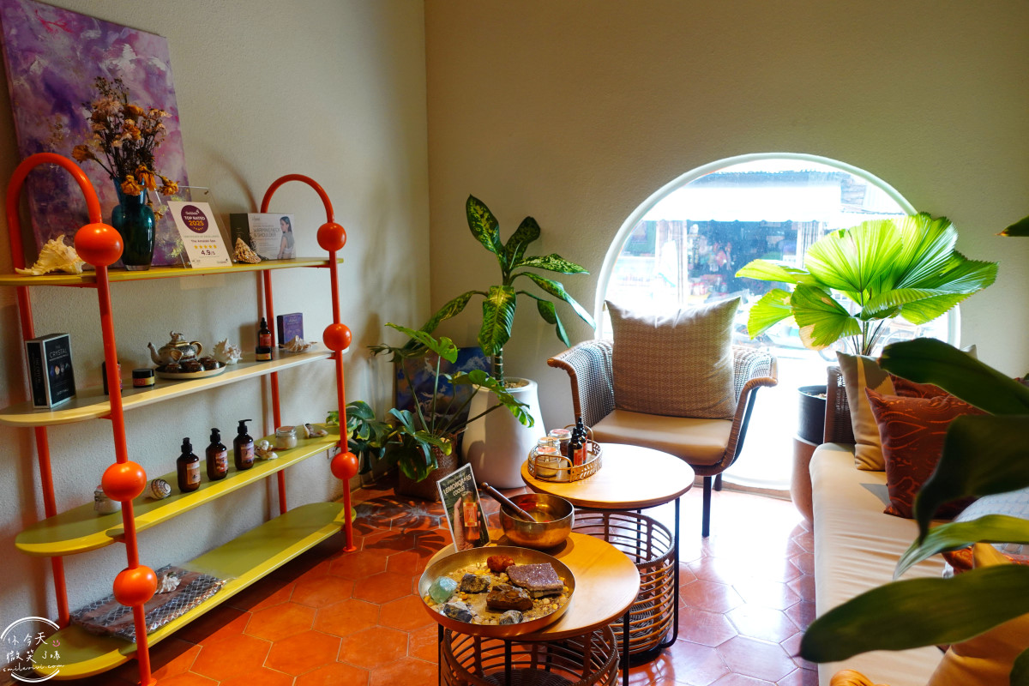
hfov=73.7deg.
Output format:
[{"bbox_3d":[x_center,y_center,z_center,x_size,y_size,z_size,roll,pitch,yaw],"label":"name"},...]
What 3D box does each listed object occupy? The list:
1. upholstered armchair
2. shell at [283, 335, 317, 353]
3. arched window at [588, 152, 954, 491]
[{"bbox_3d":[0.654,0.387,2.990,0.910,0.700,0.670,4,10,25],"label":"upholstered armchair"},{"bbox_3d":[-0.800,0.003,2.535,0.128,0.060,0.080,-3,10,-15],"label":"shell"},{"bbox_3d":[1.091,-0.076,3.046,1.490,1.490,0.100,4,10,24],"label":"arched window"}]

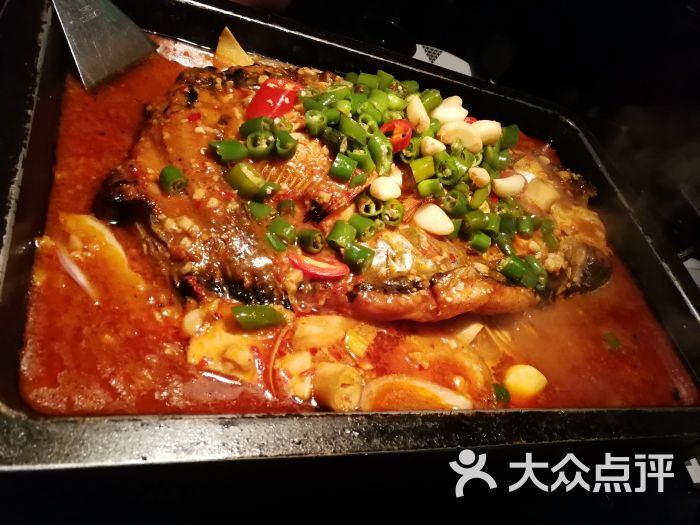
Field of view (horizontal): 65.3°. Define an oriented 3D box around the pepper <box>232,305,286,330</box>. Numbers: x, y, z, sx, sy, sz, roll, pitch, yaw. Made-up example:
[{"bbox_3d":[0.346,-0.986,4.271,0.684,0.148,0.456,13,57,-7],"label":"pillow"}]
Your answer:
[{"bbox_3d":[-0.040,0.024,0.239,0.023,0.010,0.011,-2,55,-31],"label":"pepper"}]

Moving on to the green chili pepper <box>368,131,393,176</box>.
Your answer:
[{"bbox_3d":[0.017,-0.062,0.311,0.011,0.011,0.026,-13,80,-36],"label":"green chili pepper"}]

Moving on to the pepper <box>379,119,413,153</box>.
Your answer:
[{"bbox_3d":[0.028,-0.076,0.327,0.018,0.009,0.018,8,50,-24],"label":"pepper"}]

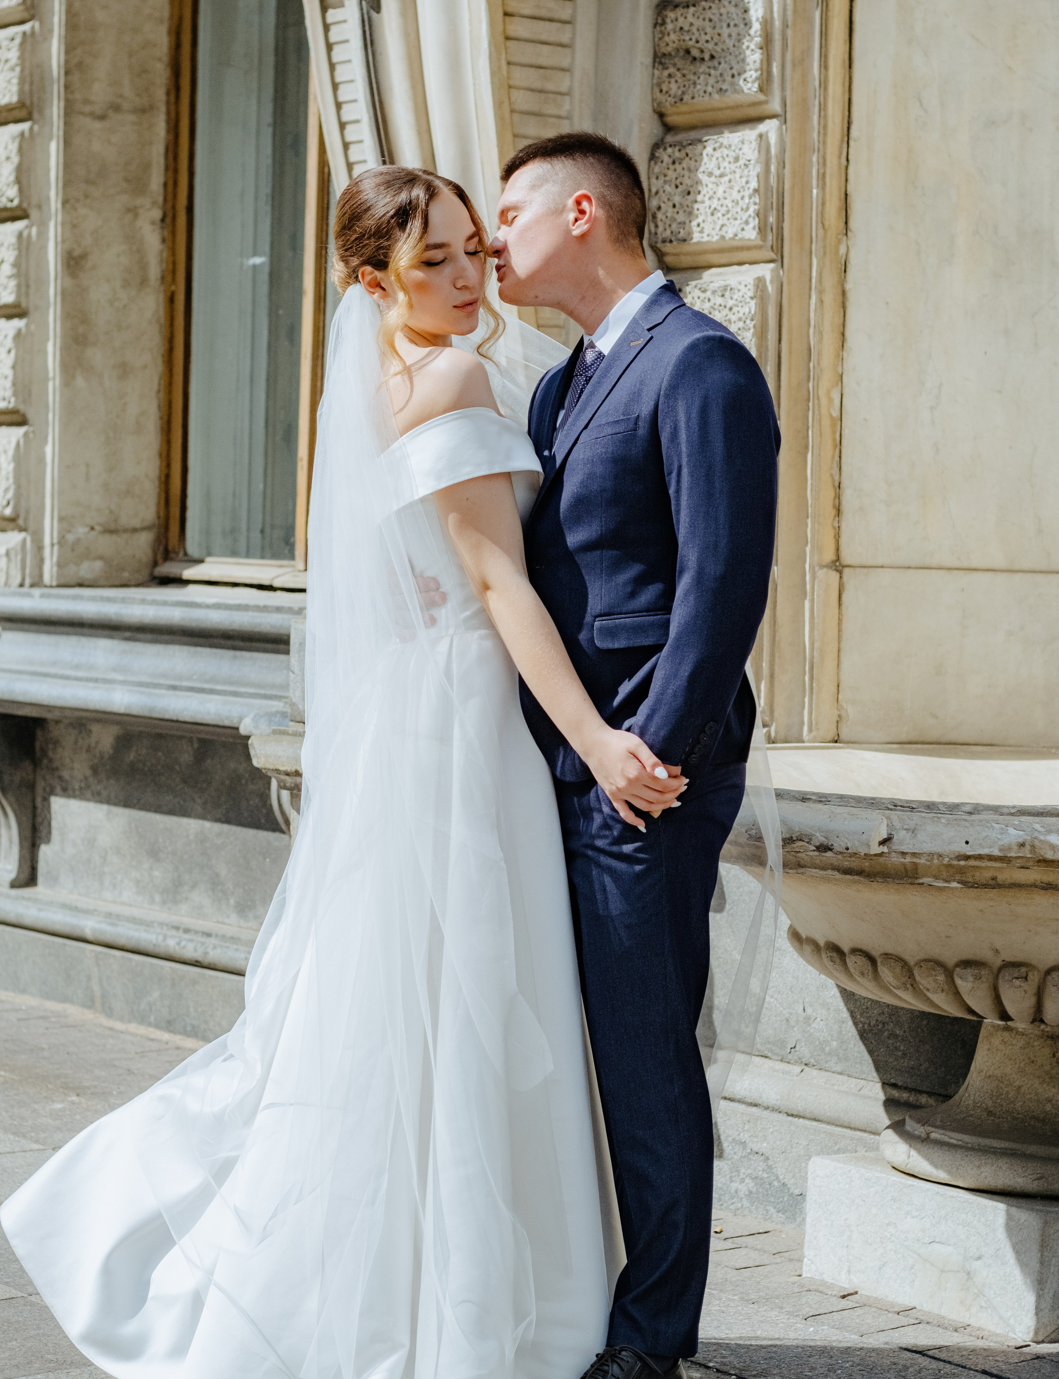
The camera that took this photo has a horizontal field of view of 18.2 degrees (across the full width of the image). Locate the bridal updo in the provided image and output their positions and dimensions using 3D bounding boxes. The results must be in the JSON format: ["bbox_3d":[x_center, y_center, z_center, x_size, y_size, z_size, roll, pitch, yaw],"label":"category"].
[{"bbox_3d":[-0.153,-0.574,4.470,0.200,0.265,0.240,-1,4,-37],"label":"bridal updo"}]

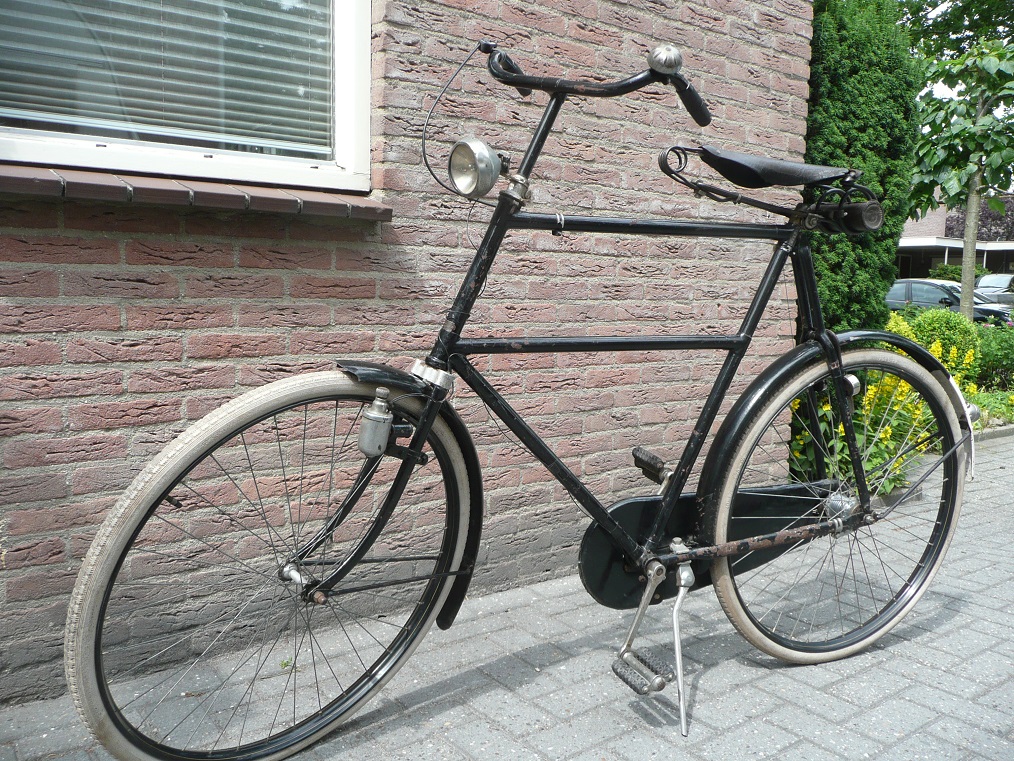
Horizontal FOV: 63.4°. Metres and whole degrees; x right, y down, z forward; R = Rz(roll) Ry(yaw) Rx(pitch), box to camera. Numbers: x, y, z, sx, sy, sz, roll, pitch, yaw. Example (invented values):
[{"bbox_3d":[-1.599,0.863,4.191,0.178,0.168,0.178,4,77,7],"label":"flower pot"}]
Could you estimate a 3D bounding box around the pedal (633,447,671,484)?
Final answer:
[{"bbox_3d":[0.298,0.177,1.682,0.027,0.069,0.100,-34,24,-12],"label":"pedal"}]

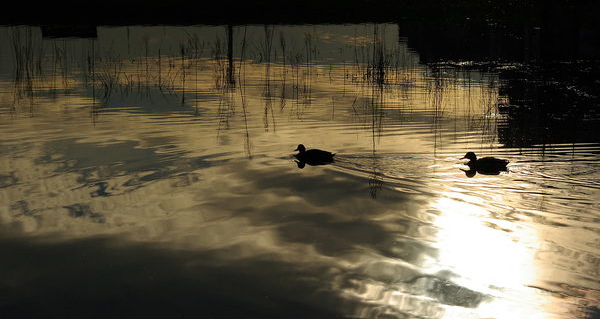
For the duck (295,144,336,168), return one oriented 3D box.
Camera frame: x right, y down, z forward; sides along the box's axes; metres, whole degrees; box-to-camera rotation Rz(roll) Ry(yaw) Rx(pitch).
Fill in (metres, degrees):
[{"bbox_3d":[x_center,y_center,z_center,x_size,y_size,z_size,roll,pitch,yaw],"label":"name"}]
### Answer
[{"bbox_3d":[0.152,-0.036,17.200,0.465,0.200,0.190,4,10,25],"label":"duck"}]

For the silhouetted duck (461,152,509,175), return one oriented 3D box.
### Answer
[{"bbox_3d":[1.763,0.038,16.700,0.490,0.200,0.190,3,10,16],"label":"silhouetted duck"}]

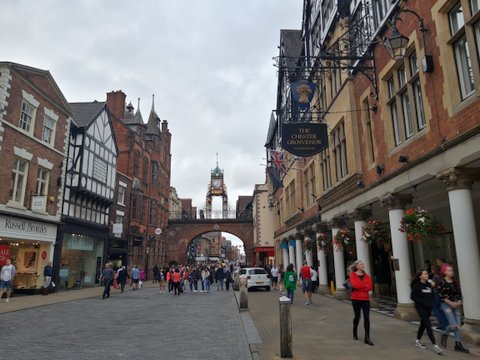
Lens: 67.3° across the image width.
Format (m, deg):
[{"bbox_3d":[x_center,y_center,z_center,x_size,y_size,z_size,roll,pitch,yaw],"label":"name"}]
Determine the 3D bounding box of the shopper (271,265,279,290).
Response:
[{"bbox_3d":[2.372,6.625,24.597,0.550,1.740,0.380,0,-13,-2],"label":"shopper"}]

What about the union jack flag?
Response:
[{"bbox_3d":[2.563,-1.165,24.000,1.000,1.500,0.350,0,-13,-2],"label":"union jack flag"}]

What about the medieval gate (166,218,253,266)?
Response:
[{"bbox_3d":[-4.402,10.152,53.456,12.200,8.350,4.800,0,-13,-4],"label":"medieval gate"}]

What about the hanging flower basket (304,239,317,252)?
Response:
[{"bbox_3d":[4.839,4.461,24.743,0.870,0.980,0.870,0,-13,-1],"label":"hanging flower basket"}]

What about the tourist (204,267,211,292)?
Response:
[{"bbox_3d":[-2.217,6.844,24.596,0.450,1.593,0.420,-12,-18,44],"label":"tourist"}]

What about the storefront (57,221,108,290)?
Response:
[{"bbox_3d":[-11.450,5.560,26.108,1.000,4.300,6.800,-1,-13,3],"label":"storefront"}]

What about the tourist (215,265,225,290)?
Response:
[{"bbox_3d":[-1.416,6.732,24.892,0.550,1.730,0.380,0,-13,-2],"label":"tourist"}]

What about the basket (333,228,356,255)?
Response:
[{"bbox_3d":[5.053,2.991,17.389,1.000,1.150,1.000,0,-13,-1],"label":"basket"}]

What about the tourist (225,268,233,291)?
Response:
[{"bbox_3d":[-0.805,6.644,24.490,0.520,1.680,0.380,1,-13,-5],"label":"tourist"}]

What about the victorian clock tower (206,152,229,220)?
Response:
[{"bbox_3d":[-3.438,1.035,55.566,3.300,10.350,3.300,0,-13,-4],"label":"victorian clock tower"}]

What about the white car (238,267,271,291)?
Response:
[{"bbox_3d":[0.971,7.199,26.303,1.740,1.460,4.050,2,-13,-10],"label":"white car"}]

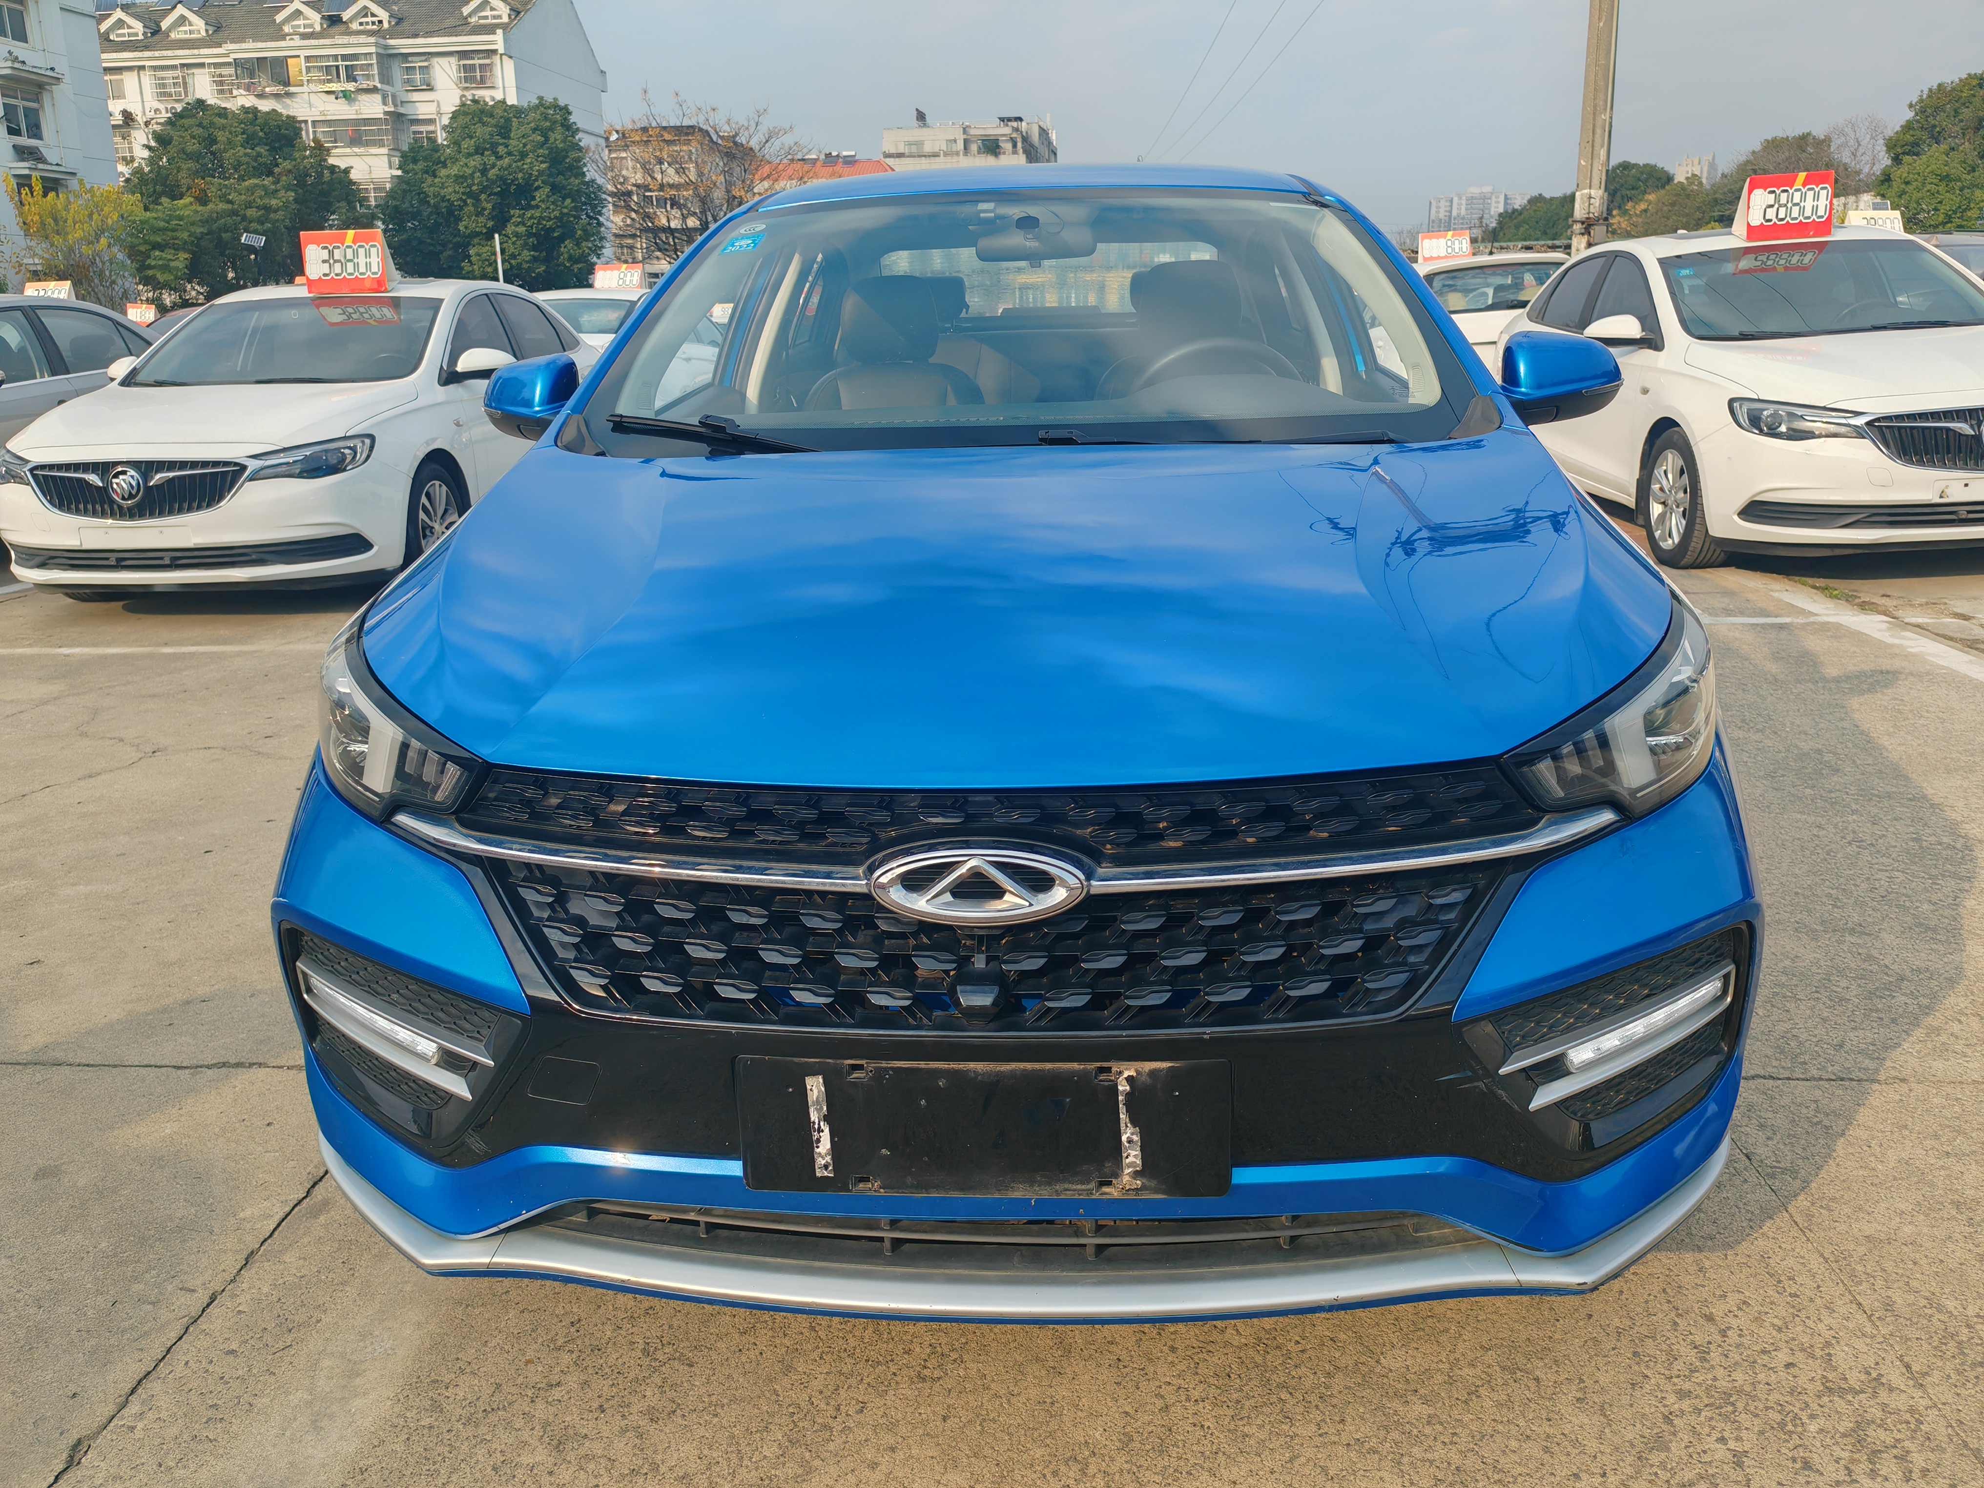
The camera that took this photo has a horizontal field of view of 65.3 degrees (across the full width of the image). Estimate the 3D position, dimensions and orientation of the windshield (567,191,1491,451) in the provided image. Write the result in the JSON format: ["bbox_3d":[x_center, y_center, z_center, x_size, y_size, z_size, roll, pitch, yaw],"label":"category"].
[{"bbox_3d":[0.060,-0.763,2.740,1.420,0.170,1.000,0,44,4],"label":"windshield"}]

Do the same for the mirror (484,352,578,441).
[{"bbox_3d":[-0.823,-0.645,2.866,0.210,0.165,0.160,0,15,3],"label":"mirror"}]

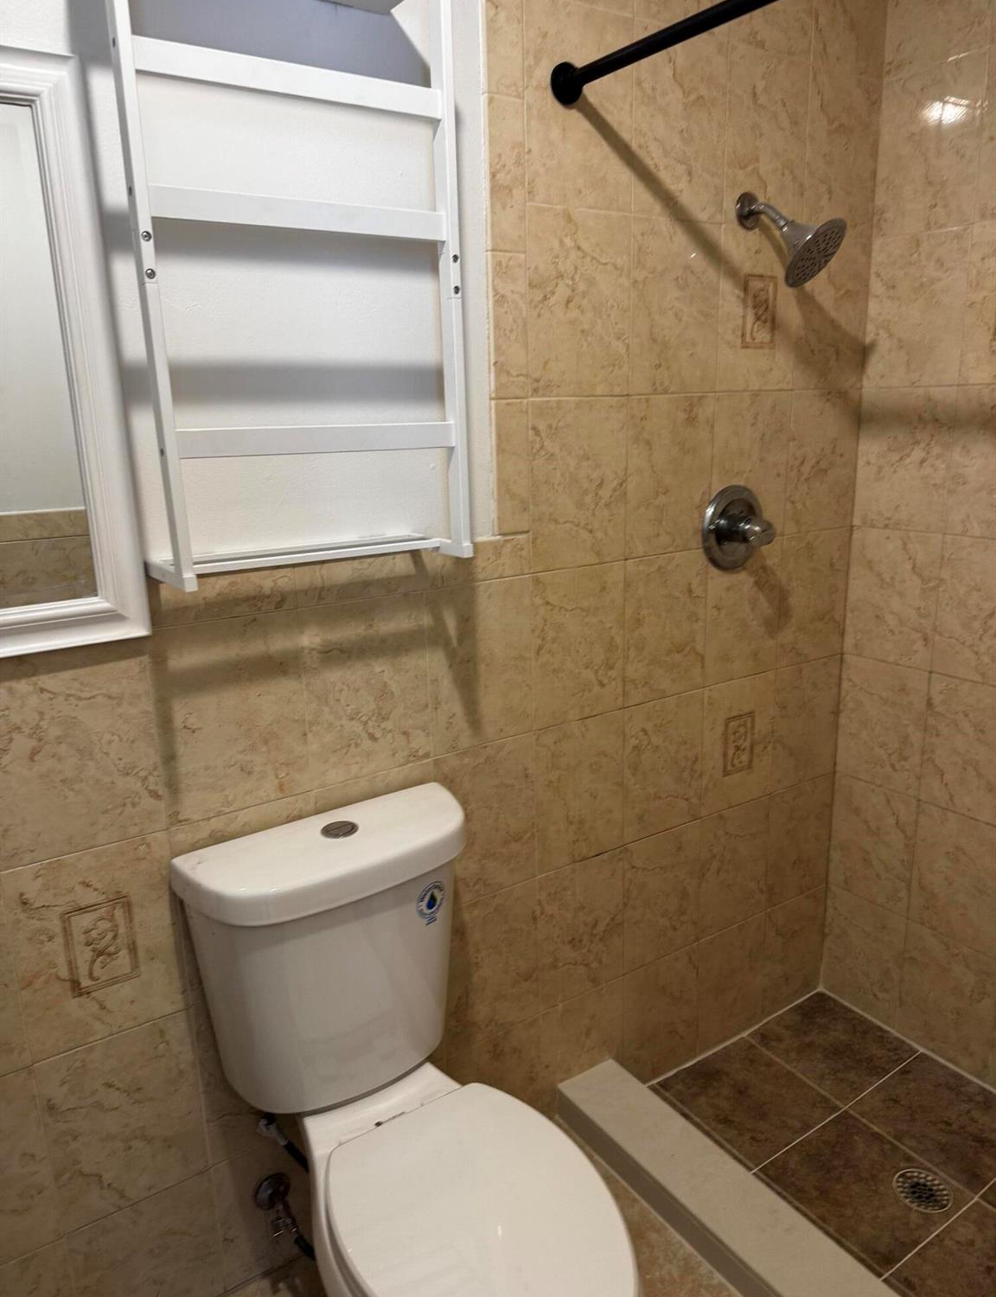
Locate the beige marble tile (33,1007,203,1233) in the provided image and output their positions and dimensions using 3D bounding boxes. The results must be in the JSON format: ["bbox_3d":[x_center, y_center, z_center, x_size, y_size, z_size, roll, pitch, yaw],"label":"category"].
[{"bbox_3d":[-0.576,0.729,1.426,0.223,0.305,0.010,-11,17,-32],"label":"beige marble tile"}]

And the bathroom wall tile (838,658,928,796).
[{"bbox_3d":[0.918,0.183,2.204,0.012,0.307,0.226,-11,17,-32],"label":"bathroom wall tile"}]

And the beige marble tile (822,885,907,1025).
[{"bbox_3d":[0.918,0.777,2.321,0.010,0.308,0.226,-11,17,-32],"label":"beige marble tile"}]

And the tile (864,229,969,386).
[{"bbox_3d":[0.872,-0.702,1.922,0.010,0.302,0.220,-11,18,-33],"label":"tile"}]

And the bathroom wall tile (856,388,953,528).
[{"bbox_3d":[0.893,-0.413,2.027,0.010,0.304,0.221,-11,18,-32],"label":"bathroom wall tile"}]

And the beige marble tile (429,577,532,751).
[{"bbox_3d":[-0.031,0.031,1.651,0.224,0.304,0.010,-11,18,-32],"label":"beige marble tile"}]

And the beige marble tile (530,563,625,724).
[{"bbox_3d":[0.155,-0.007,1.751,0.223,0.302,0.010,-11,17,-32],"label":"beige marble tile"}]

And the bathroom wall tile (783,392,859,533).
[{"bbox_3d":[0.718,-0.413,2.038,0.232,0.306,0.010,-11,17,-32],"label":"bathroom wall tile"}]

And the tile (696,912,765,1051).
[{"bbox_3d":[0.556,0.807,2.222,0.223,0.314,0.010,-11,17,-32],"label":"tile"}]

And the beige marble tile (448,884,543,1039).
[{"bbox_3d":[-0.013,0.630,1.819,0.227,0.307,0.012,-11,17,-32],"label":"beige marble tile"}]

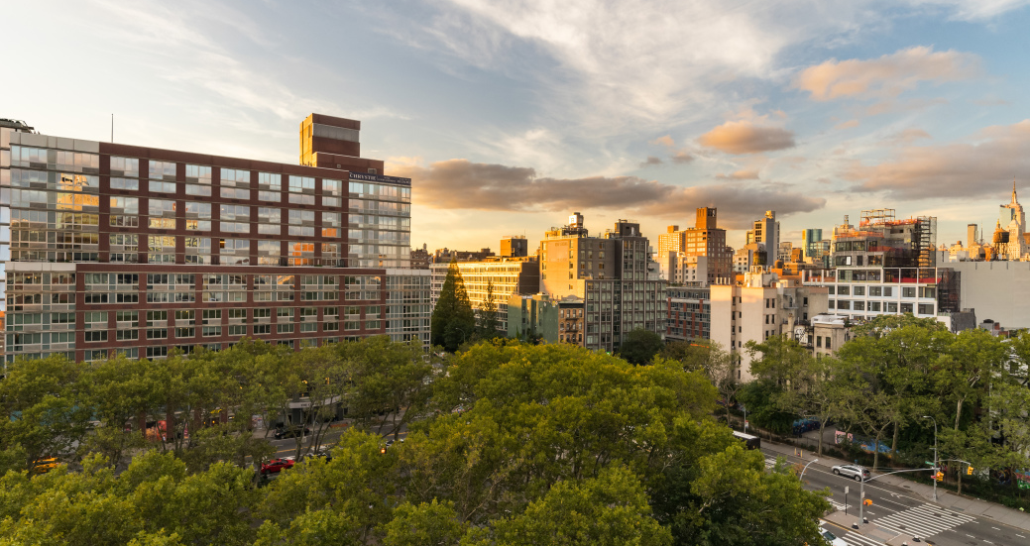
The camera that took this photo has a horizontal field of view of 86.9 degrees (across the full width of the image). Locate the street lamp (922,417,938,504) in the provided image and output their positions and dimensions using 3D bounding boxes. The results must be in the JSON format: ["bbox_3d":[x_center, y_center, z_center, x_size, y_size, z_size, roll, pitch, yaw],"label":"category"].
[{"bbox_3d":[51.252,23.175,67.003,2.900,10.400,0.450,1,0,-28],"label":"street lamp"}]

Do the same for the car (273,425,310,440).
[{"bbox_3d":[-37.573,26.786,91.816,4.900,1.550,1.900,1,0,-34],"label":"car"}]

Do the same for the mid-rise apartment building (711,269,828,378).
[{"bbox_3d":[60.292,14.677,128.539,25.600,28.200,13.600,1,0,-32],"label":"mid-rise apartment building"}]

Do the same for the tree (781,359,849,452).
[{"bbox_3d":[44.824,20.053,81.525,10.500,15.000,10.500,1,0,-29],"label":"tree"}]

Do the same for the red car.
[{"bbox_3d":[-32.196,26.104,73.975,4.600,1.430,1.820,1,0,-35],"label":"red car"}]

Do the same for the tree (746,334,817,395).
[{"bbox_3d":[44.847,19.110,91.899,11.800,17.000,11.800,1,0,-29],"label":"tree"}]

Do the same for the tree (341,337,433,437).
[{"bbox_3d":[-19.758,18.479,82.899,13.200,17.000,13.800,1,0,-33],"label":"tree"}]

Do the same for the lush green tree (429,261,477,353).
[{"bbox_3d":[-21.830,11.731,191.941,14.500,33.000,14.500,1,0,-4],"label":"lush green tree"}]

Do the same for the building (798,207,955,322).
[{"bbox_3d":[84.846,7.410,126.644,12.500,41.500,28.410,1,0,-29],"label":"building"}]

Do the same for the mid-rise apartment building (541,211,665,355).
[{"bbox_3d":[26.961,6.117,166.772,31.600,45.000,22.000,1,0,-31],"label":"mid-rise apartment building"}]

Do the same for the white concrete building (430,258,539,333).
[{"bbox_3d":[-9.075,10.757,206.875,18.000,34.000,74.000,1,0,-29],"label":"white concrete building"}]

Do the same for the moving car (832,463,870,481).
[{"bbox_3d":[45.325,26.682,73.187,1.850,1.660,4.700,1,0,-29],"label":"moving car"}]

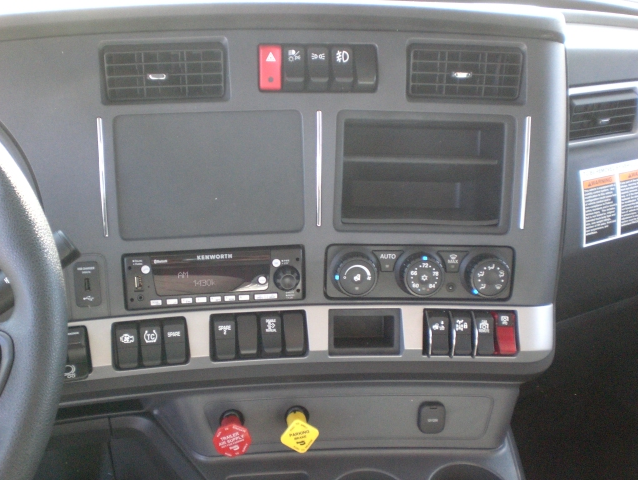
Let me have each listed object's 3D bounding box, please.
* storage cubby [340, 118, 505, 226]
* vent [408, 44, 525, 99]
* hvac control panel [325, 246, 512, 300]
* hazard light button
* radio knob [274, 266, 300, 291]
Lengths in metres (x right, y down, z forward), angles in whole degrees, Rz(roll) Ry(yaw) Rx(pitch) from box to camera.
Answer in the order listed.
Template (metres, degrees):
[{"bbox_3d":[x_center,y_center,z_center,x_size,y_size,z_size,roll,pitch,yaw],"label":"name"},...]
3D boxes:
[{"bbox_3d":[0.100,-0.072,0.744,0.165,0.107,0.095,2,6,-4],"label":"storage cubby"},{"bbox_3d":[0.143,-0.165,0.698,0.113,0.056,0.030,2,7,-3],"label":"vent"},{"bbox_3d":[0.102,0.034,0.704,0.188,0.057,0.027,1,7,-4],"label":"hvac control panel"},{"bbox_3d":[-0.046,-0.165,0.673,0.021,0.044,0.015,0,7,-5],"label":"hazard light button"},{"bbox_3d":[-0.032,0.039,0.692,0.025,0.025,0.016,-2,8,-5],"label":"radio knob"}]

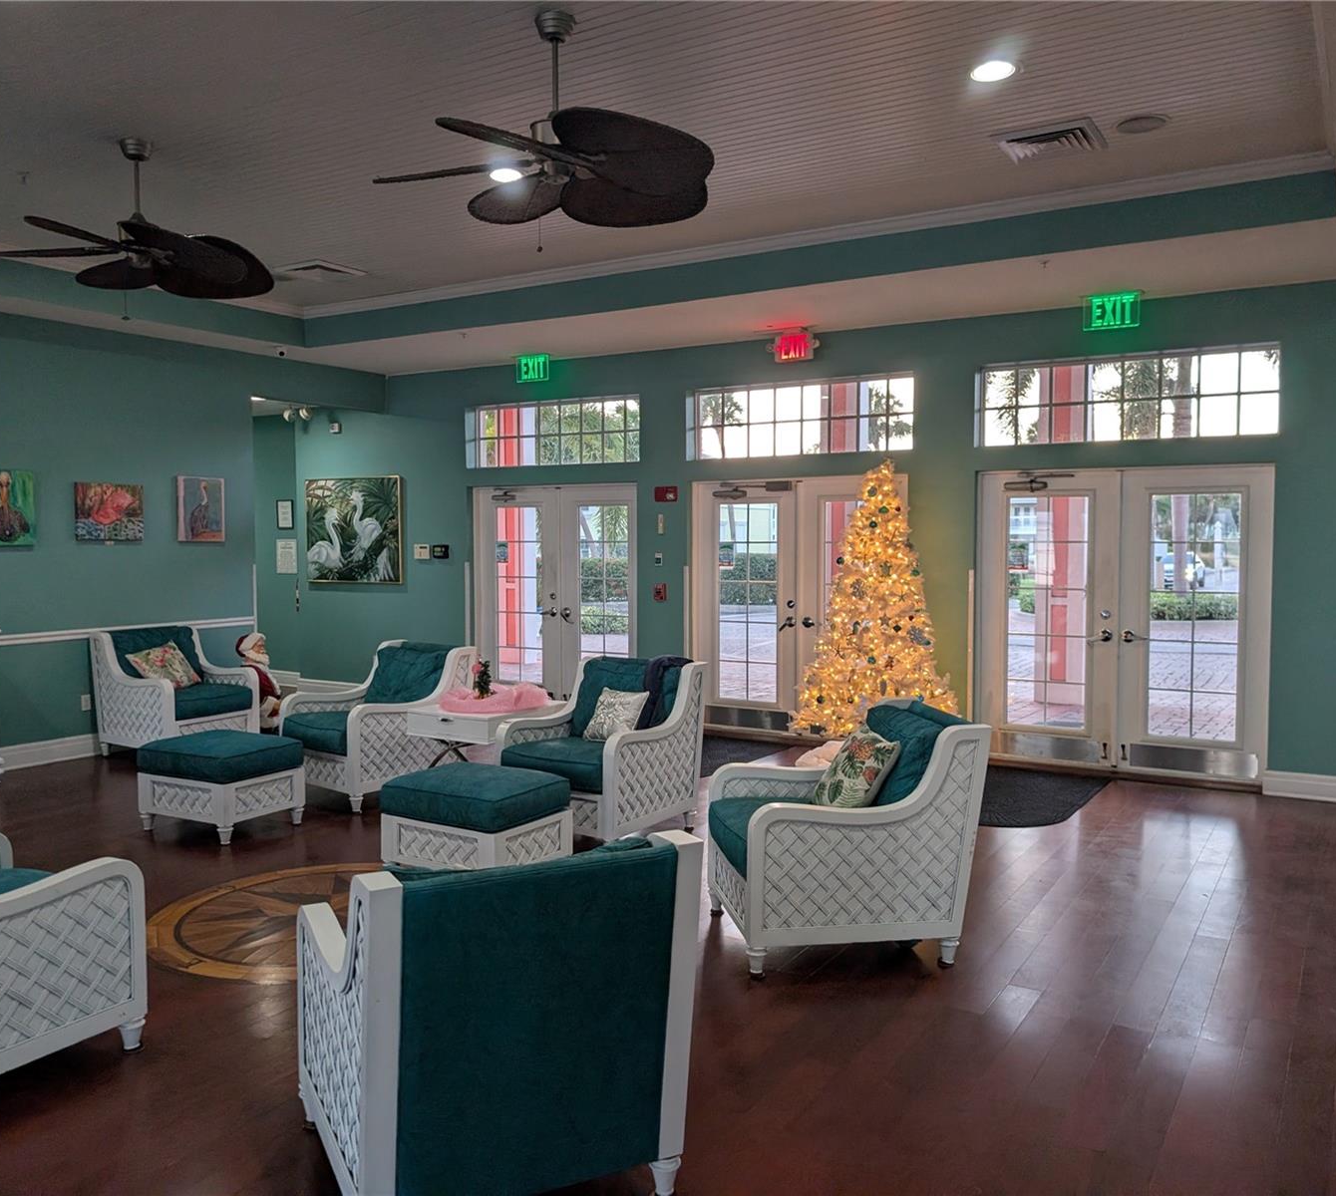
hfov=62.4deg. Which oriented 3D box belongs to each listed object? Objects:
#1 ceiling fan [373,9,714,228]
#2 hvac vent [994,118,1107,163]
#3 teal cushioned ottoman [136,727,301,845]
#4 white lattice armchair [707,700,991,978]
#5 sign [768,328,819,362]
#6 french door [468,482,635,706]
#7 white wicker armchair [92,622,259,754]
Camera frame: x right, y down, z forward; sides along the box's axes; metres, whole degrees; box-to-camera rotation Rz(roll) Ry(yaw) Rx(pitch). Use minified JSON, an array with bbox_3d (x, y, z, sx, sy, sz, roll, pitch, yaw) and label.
[{"bbox_3d":[-0.387,-1.726,3.822,1.260,0.600,1.260,2,4,31],"label":"ceiling fan"},{"bbox_3d":[1.785,-2.099,5.131,0.440,0.035,0.450,2,4,32],"label":"hvac vent"},{"bbox_3d":[-2.460,1.034,6.093,0.677,0.465,0.552,2,4,28],"label":"teal cushioned ottoman"},{"bbox_3d":[0.693,0.922,4.457,0.919,0.910,0.745,-1,3,-10],"label":"white lattice armchair"},{"bbox_3d":[0.930,-1.878,8.183,0.420,0.240,0.085,2,4,32],"label":"sign"},{"bbox_3d":[-0.982,0.042,9.684,1.790,2.045,0.130,2,4,31],"label":"french door"},{"bbox_3d":[-3.648,0.700,8.193,0.910,0.909,0.768,2,4,30],"label":"white wicker armchair"}]

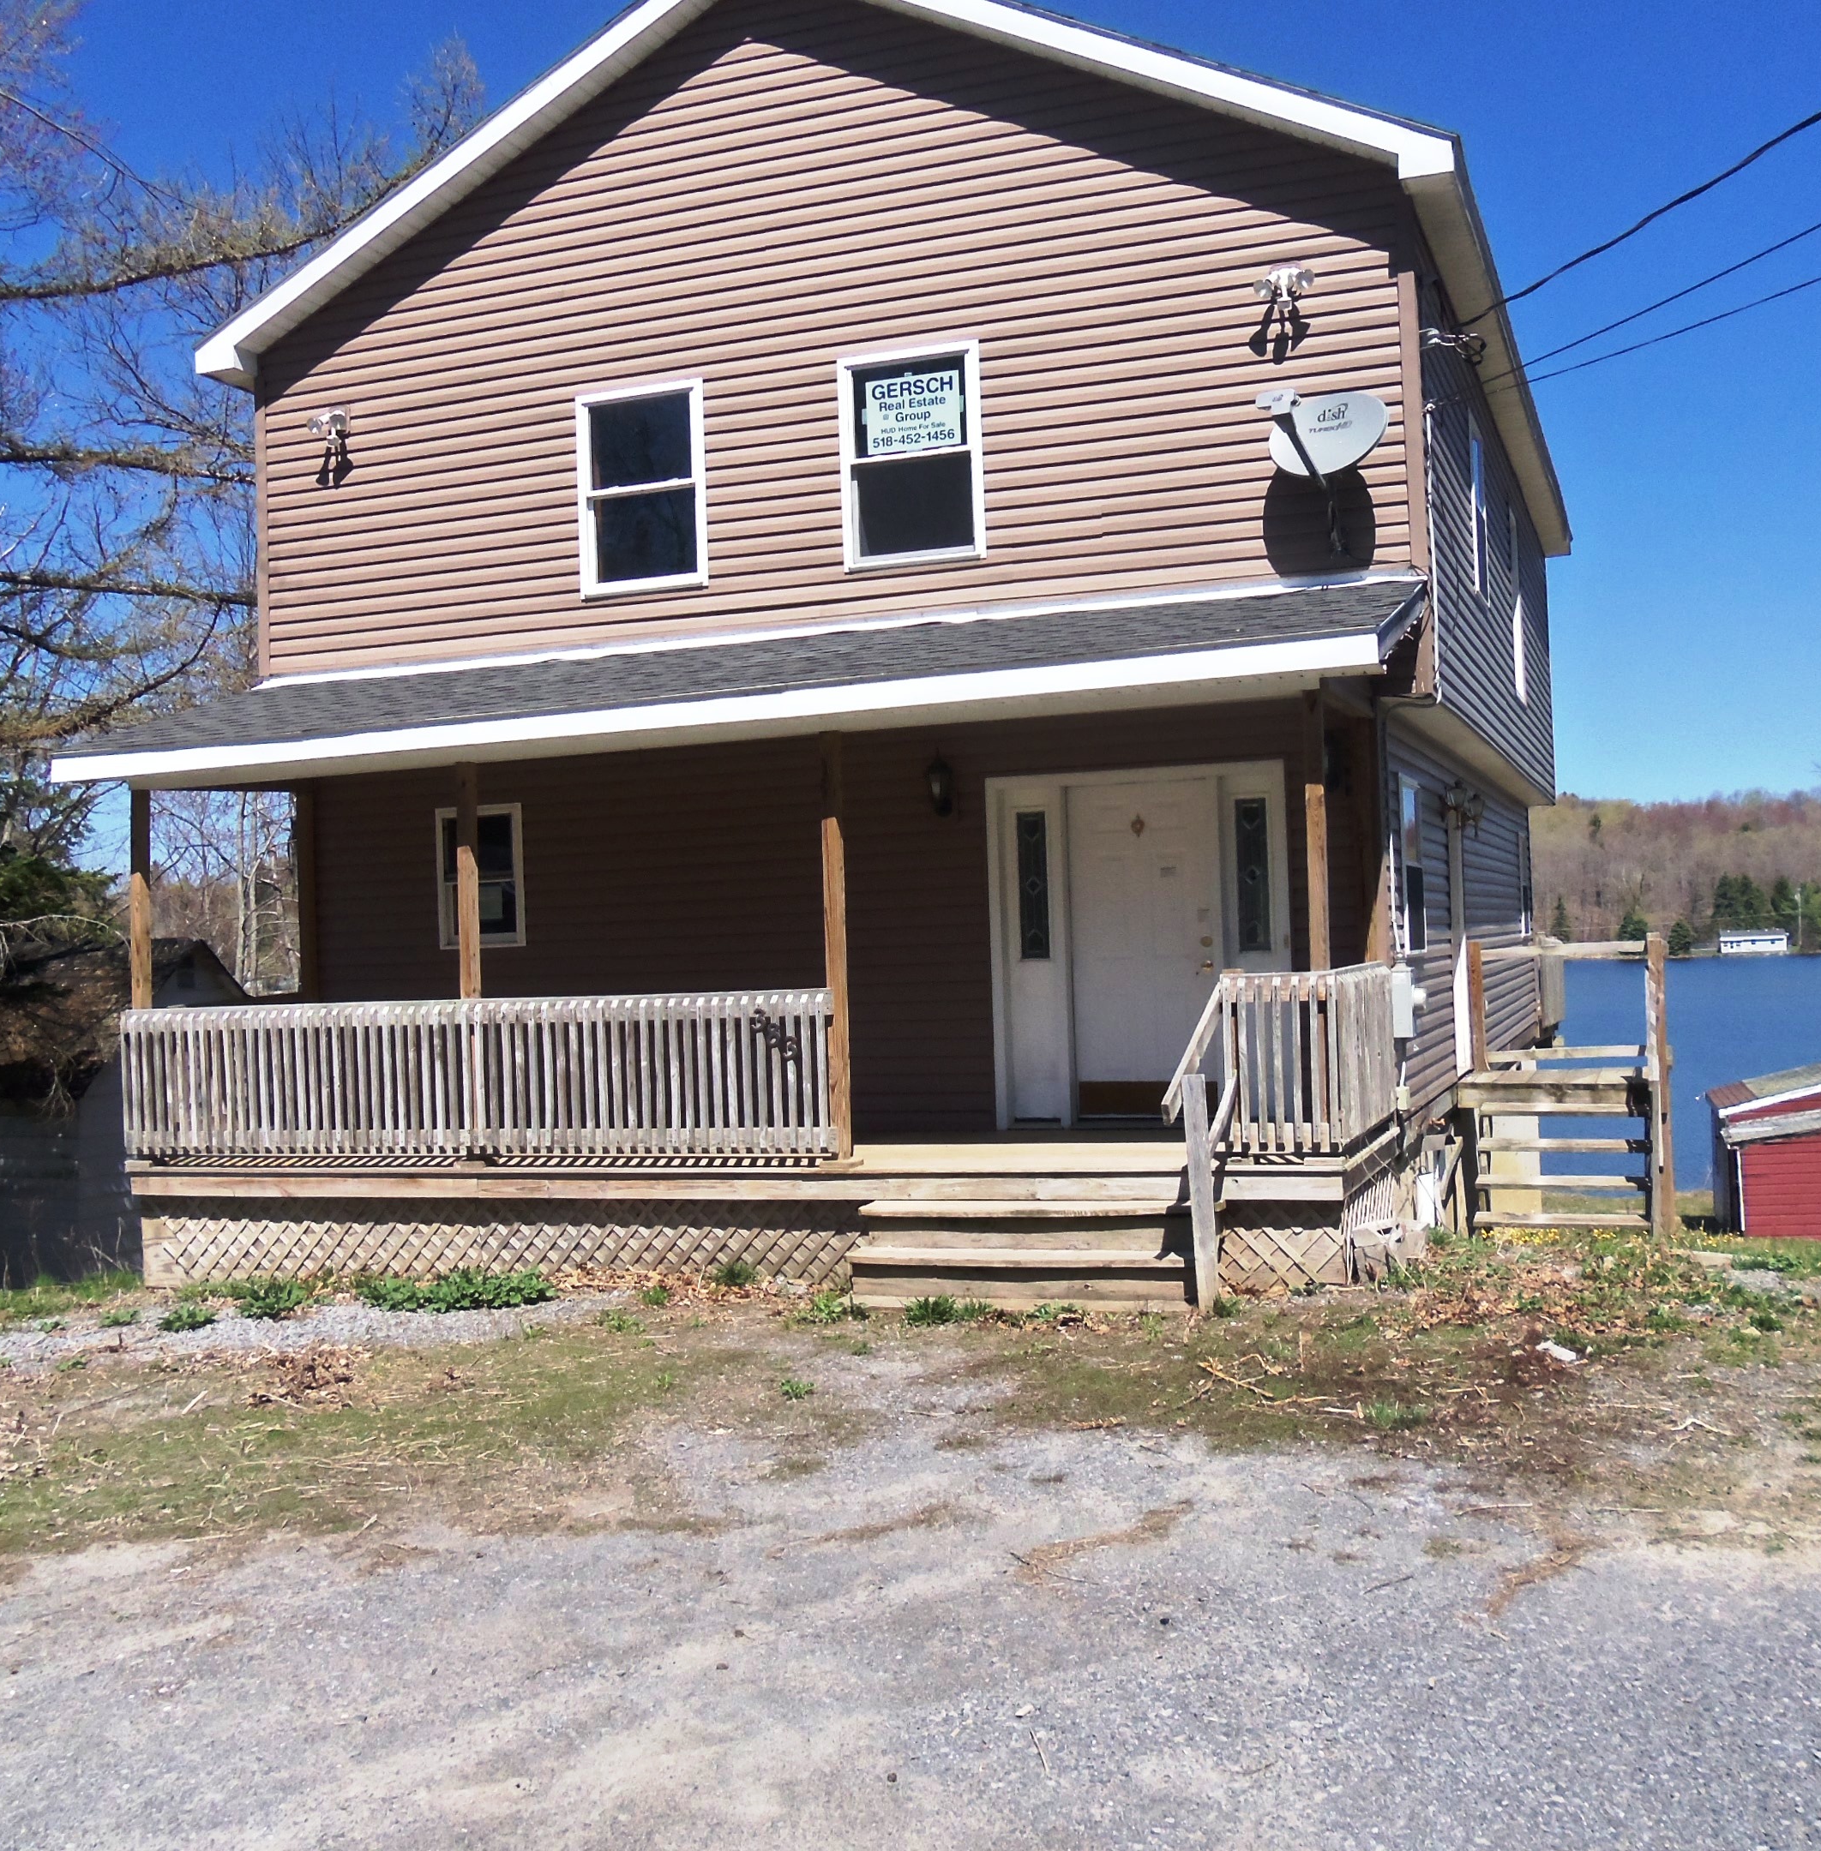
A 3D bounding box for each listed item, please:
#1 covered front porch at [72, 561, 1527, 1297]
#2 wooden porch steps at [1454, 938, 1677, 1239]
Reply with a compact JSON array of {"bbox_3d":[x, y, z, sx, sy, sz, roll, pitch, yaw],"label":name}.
[{"bbox_3d":[-1.171,0.093,11.547,7.995,3.823,2.190,-2,-1,21],"label":"covered front porch"},{"bbox_3d":[4.715,1.117,14.450,1.400,2.010,1.950,-2,-1,21],"label":"wooden porch steps"}]

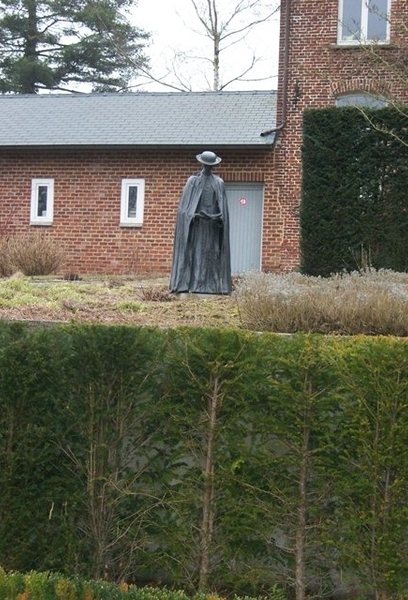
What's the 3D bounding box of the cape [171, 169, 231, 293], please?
[{"bbox_3d":[-0.046,-1.086,12.150,0.830,2.000,0.650,2,-1,-15],"label":"cape"}]

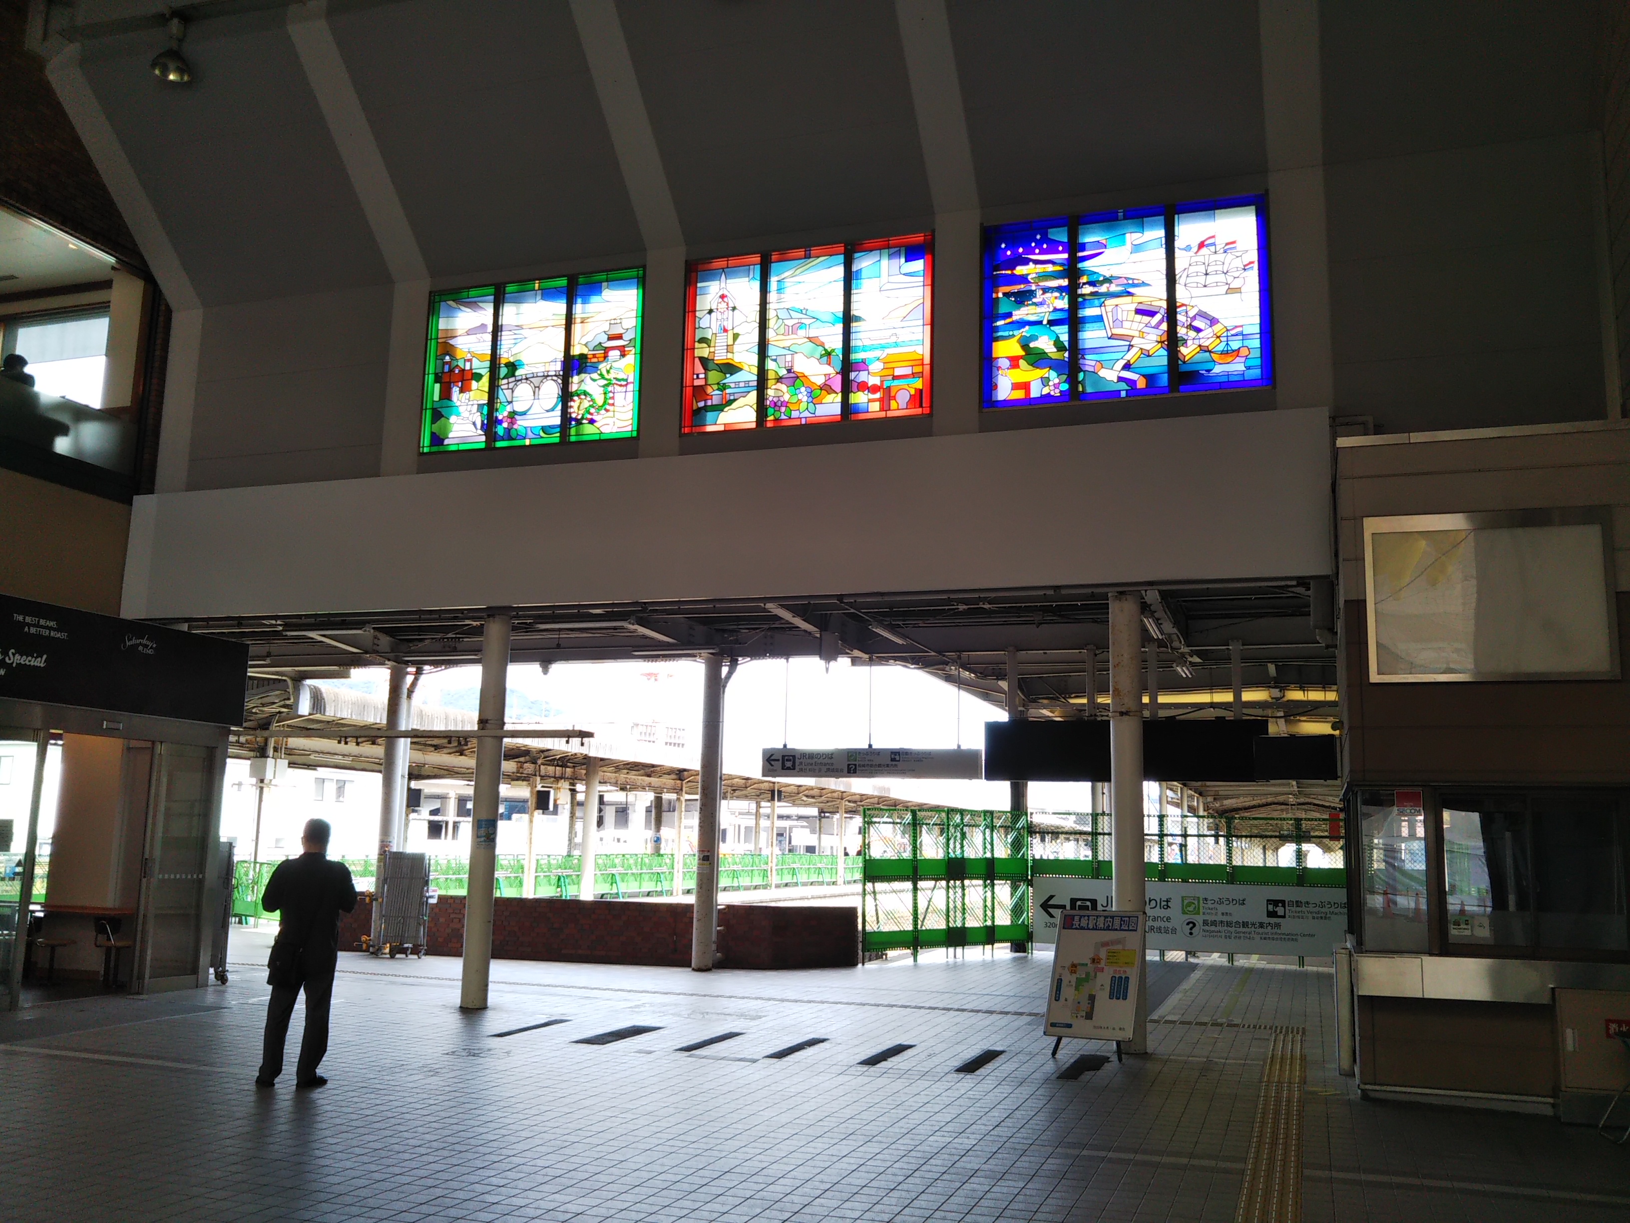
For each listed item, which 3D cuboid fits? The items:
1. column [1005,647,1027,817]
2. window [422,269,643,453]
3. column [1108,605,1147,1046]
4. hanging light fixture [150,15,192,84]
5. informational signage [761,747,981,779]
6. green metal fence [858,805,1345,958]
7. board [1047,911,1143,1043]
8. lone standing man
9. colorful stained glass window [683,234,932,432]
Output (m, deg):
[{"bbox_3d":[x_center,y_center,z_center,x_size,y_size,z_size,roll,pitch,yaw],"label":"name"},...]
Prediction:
[{"bbox_3d":[3.301,3.135,22.907,0.270,4.600,0.270,-2,-10,19],"label":"column"},{"bbox_3d":[-3.063,-2.695,15.240,2.637,1.883,0.100,-2,-10,19],"label":"window"},{"bbox_3d":[2.717,1.760,12.257,0.268,3.910,0.268,-2,-10,19],"label":"column"},{"bbox_3d":[-6.578,-5.738,14.434,0.370,0.680,0.370,-2,-10,19],"label":"hanging light fixture"},{"bbox_3d":[0.723,1.976,18.290,2.940,0.385,0.180,-2,-10,19],"label":"informational signage"},{"bbox_3d":[4.208,3.937,20.047,6.390,2.150,3.000,-2,-10,19],"label":"green metal fence"},{"bbox_3d":[2.305,3.048,11.624,0.780,1.150,0.550,-3,-10,26],"label":"board"},{"bbox_3d":[-3.436,2.304,9.668,0.580,1.750,0.380,2,-9,-7],"label":"lone standing man"},{"bbox_3d":[-0.101,-2.783,14.247,2.653,1.885,0.100,-2,-10,19],"label":"colorful stained glass window"}]

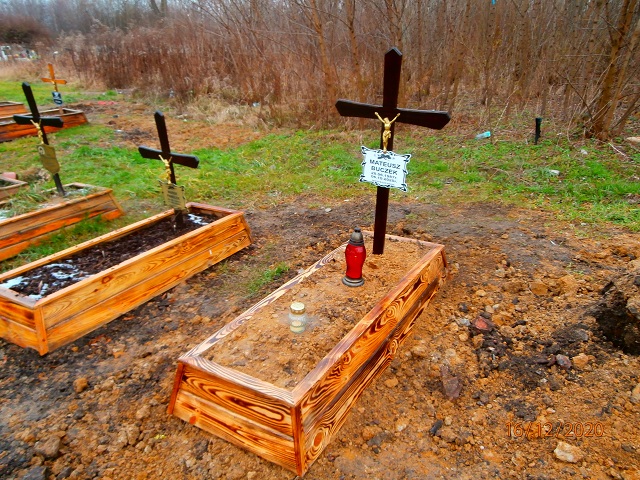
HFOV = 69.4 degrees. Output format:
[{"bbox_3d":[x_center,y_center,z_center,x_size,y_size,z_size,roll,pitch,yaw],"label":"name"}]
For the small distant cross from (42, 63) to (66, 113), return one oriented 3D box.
[{"bbox_3d":[-5.755,-3.280,10.094,0.845,1.036,0.070,13,28,24],"label":"small distant cross"}]

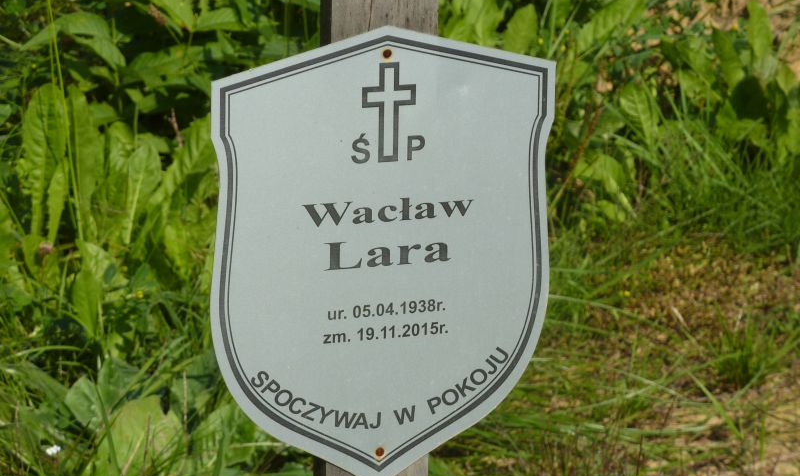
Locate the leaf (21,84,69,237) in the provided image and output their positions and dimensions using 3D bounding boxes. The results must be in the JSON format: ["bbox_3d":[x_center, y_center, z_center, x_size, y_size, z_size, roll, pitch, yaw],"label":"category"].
[{"bbox_3d":[-0.338,-0.072,4.300,0.042,0.151,0.040,1,11,-6],"label":"leaf"}]

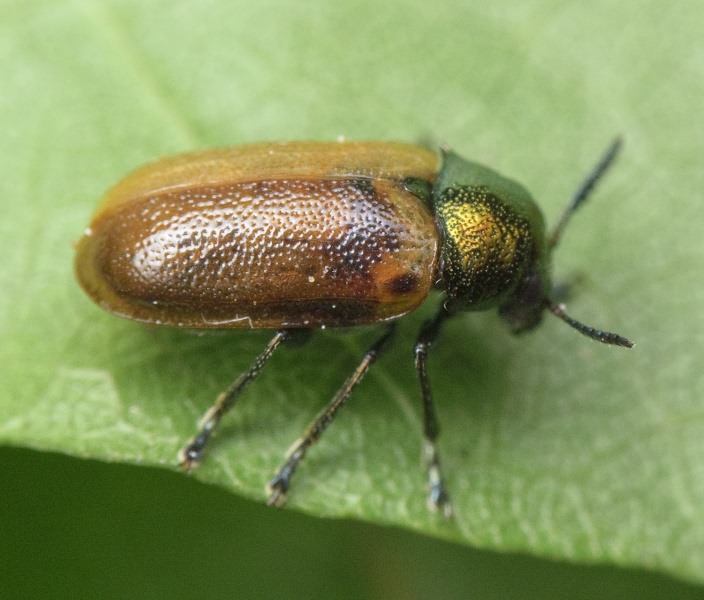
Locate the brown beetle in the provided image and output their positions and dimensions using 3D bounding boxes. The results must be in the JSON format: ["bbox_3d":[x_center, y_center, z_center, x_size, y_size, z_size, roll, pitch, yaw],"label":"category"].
[{"bbox_3d":[0.000,0.000,0.037,0.009,0.003,0.007,0,46,0],"label":"brown beetle"}]

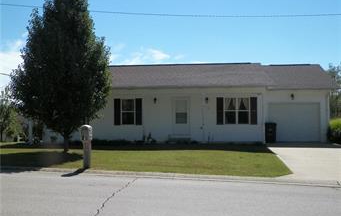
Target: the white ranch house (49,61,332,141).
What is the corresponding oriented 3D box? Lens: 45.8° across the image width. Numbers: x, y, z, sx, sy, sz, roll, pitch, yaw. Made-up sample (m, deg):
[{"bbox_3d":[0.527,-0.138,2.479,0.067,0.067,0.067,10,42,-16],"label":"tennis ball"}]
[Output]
[{"bbox_3d":[1.120,-0.410,25.350,16.000,4.750,8.300,0,-2,7],"label":"white ranch house"}]

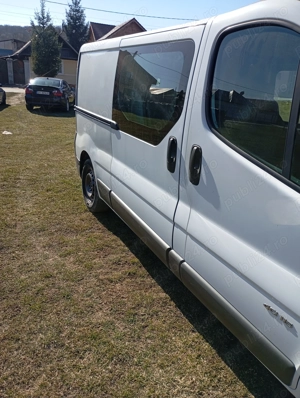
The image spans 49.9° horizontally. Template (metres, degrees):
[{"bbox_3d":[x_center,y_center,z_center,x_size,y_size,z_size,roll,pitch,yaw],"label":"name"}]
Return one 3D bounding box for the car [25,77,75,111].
[{"bbox_3d":[-4.791,-5.156,15.766,1.820,1.430,4.530,1,20,-8],"label":"car"}]

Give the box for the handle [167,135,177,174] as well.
[{"bbox_3d":[0.123,-0.240,1.769,0.045,0.195,0.045,-7,23,-25],"label":"handle"}]

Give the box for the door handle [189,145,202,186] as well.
[{"bbox_3d":[0.225,-0.163,1.575,0.045,0.194,0.045,-7,23,-25],"label":"door handle"}]

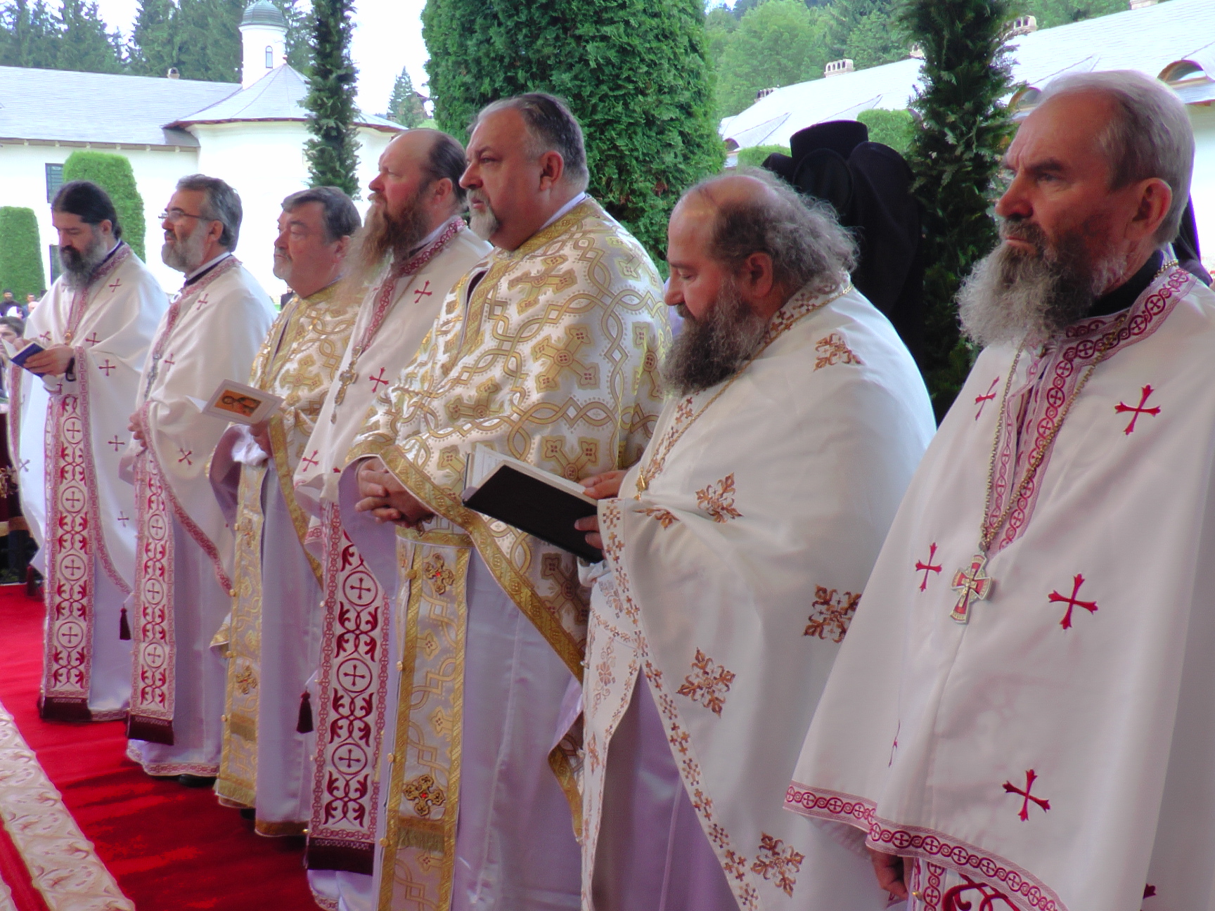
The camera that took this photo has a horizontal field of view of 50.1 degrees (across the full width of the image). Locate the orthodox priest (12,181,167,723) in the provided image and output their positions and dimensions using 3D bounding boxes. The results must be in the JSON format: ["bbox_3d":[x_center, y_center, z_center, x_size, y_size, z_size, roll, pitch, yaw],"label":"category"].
[{"bbox_3d":[-1.751,0.046,4.424,0.600,1.540,0.440,6,10,30],"label":"orthodox priest"}]

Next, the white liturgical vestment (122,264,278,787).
[{"bbox_3d":[-1.181,0.072,3.779,0.550,1.740,0.420,8,12,39],"label":"white liturgical vestment"}]

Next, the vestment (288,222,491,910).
[{"bbox_3d":[-0.483,0.245,3.097,0.600,1.580,0.500,8,12,41],"label":"vestment"}]

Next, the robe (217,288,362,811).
[{"bbox_3d":[-0.828,0.233,3.480,0.570,1.440,0.460,8,12,41],"label":"robe"}]

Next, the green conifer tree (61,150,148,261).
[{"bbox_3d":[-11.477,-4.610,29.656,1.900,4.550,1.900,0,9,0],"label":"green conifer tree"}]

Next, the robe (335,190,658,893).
[{"bbox_3d":[-0.202,0.305,2.701,0.580,1.590,0.740,-8,13,-44],"label":"robe"}]

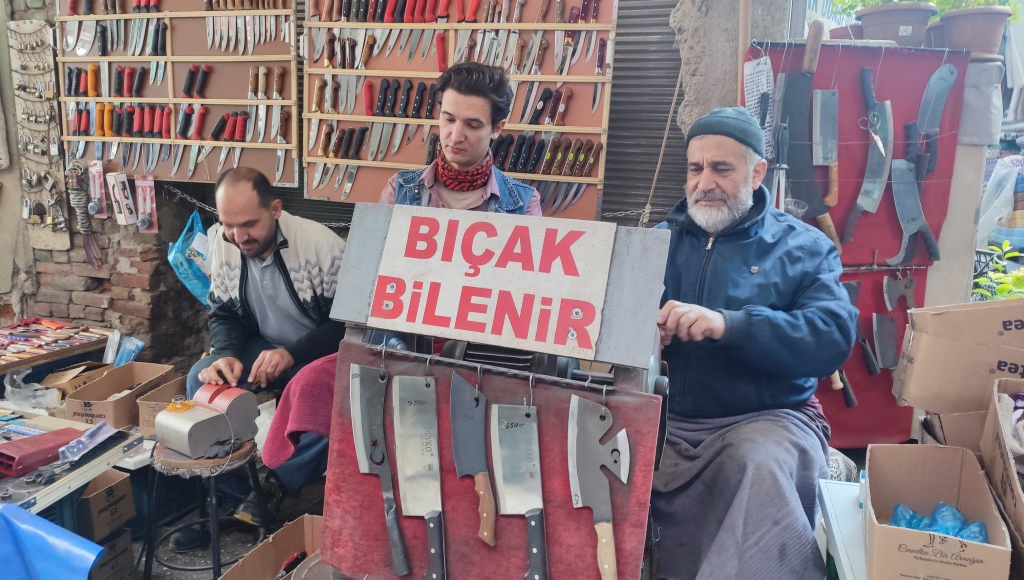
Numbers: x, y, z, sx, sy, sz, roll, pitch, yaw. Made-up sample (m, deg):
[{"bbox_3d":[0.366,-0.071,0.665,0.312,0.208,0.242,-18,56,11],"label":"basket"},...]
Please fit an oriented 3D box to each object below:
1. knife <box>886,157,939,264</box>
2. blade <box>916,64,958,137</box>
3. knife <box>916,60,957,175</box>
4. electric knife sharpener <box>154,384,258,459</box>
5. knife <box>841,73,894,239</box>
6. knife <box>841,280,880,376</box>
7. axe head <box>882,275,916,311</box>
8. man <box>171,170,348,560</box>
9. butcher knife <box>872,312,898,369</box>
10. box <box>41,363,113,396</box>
[{"bbox_3d":[1.183,-0.222,2.217,0.130,0.363,0.030,-27,17,-5],"label":"knife"},{"bbox_3d":[1.235,-0.552,2.153,0.093,0.206,0.015,7,11,-13],"label":"blade"},{"bbox_3d":[1.239,-0.501,2.165,0.110,0.305,0.025,-2,13,-12],"label":"knife"},{"bbox_3d":[-0.864,0.366,2.103,0.200,0.150,0.210,8,11,35],"label":"electric knife sharpener"},{"bbox_3d":[0.992,-0.373,2.064,0.110,0.490,0.030,2,9,7],"label":"knife"},{"bbox_3d":[1.077,0.116,2.271,0.073,0.340,0.025,-24,16,-6],"label":"knife"},{"bbox_3d":[1.164,0.011,2.217,0.095,0.111,0.015,2,8,13],"label":"axe head"},{"bbox_3d":[-0.772,0.181,2.275,0.540,1.091,0.700,6,14,22],"label":"man"},{"bbox_3d":[1.175,0.206,2.313,0.075,0.297,0.025,-14,15,-9],"label":"butcher knife"},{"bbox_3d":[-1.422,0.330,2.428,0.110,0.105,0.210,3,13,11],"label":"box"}]

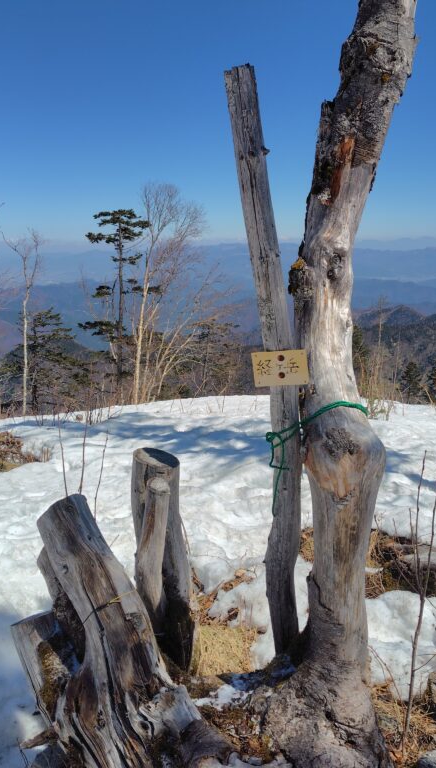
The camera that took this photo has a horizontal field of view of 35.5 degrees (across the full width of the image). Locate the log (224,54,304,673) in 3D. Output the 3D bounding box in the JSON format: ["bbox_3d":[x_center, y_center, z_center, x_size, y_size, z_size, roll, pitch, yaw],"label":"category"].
[{"bbox_3d":[0.161,0.004,2.320,0.115,2.049,0.100,-5,12,1],"label":"log"}]

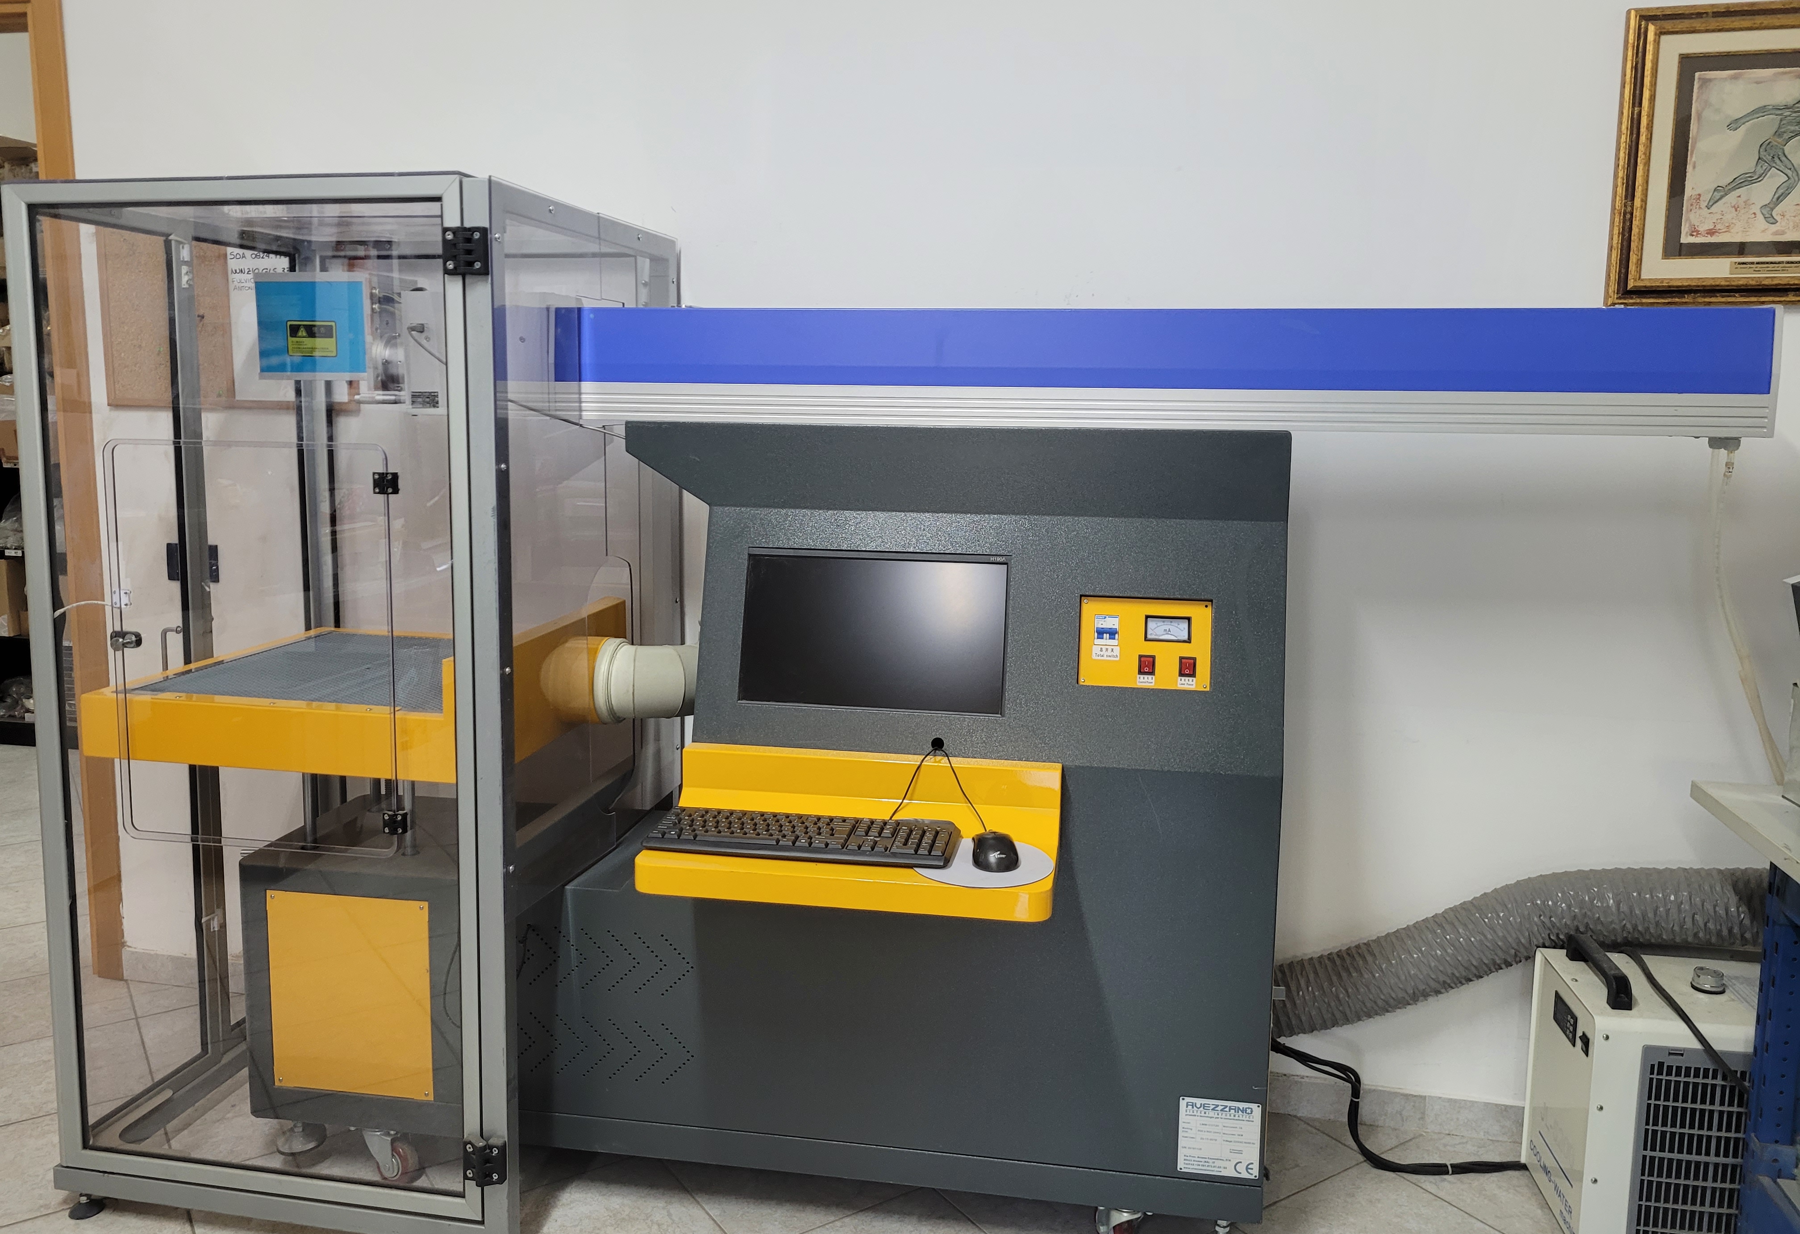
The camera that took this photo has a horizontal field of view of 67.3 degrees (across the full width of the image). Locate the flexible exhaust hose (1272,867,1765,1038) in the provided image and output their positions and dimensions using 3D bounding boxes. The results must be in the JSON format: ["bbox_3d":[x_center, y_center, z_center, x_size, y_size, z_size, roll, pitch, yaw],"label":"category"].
[{"bbox_3d":[1.067,0.595,2.342,0.891,0.359,0.172,2,7,9],"label":"flexible exhaust hose"}]

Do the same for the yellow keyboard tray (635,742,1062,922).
[{"bbox_3d":[-0.062,0.300,1.952,0.580,0.165,0.255,2,7,9],"label":"yellow keyboard tray"}]

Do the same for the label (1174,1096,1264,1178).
[{"bbox_3d":[0.485,0.790,2.049,0.119,0.120,0.003,2,7,9],"label":"label"}]

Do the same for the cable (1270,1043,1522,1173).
[{"bbox_3d":[0.876,0.865,2.365,0.466,0.203,0.132,2,7,9],"label":"cable"}]

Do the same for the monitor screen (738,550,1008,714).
[{"bbox_3d":[-0.038,0.022,2.104,0.416,0.243,0.030,2,-6,9],"label":"monitor screen"}]

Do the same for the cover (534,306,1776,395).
[{"bbox_3d":[0.332,-0.402,2.059,1.759,0.117,0.162,2,7,9],"label":"cover"}]

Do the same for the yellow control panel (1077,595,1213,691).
[{"bbox_3d":[0.369,0.040,2.033,0.194,0.137,0.020,2,-6,9],"label":"yellow control panel"}]

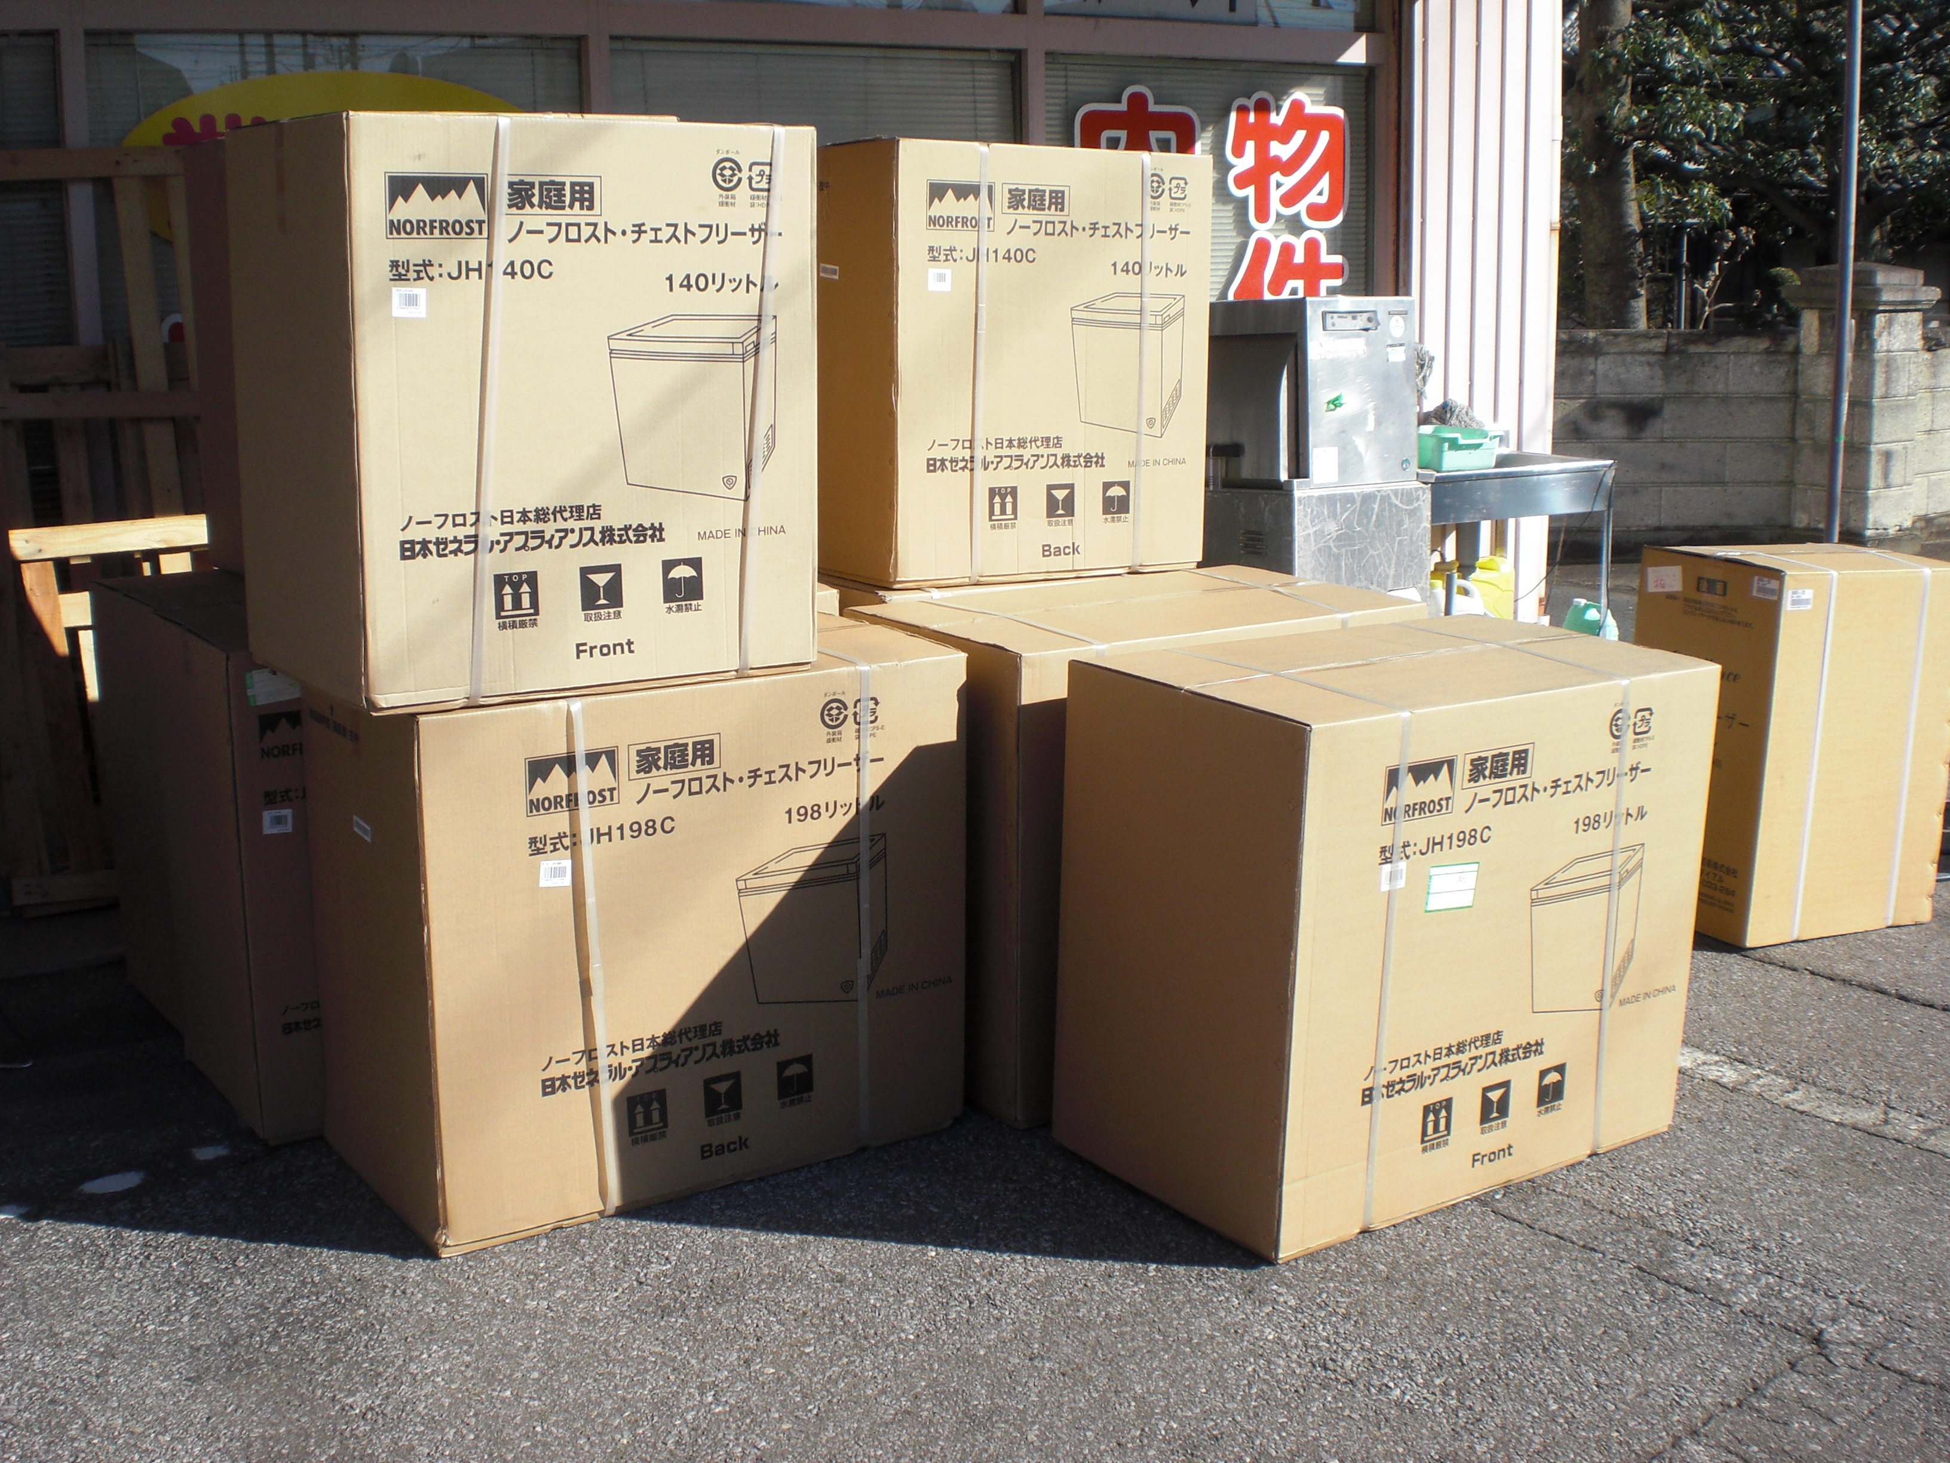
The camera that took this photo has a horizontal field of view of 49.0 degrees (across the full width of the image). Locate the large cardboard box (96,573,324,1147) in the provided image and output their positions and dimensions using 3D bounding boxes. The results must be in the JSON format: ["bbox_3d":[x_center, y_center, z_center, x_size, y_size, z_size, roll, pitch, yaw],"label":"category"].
[{"bbox_3d":[-1.224,0.161,4.358,0.795,0.882,1.064,-7,15,-33],"label":"large cardboard box"}]

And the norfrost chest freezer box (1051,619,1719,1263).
[{"bbox_3d":[0.725,0.307,3.828,0.991,0.880,0.588,-8,15,-34],"label":"norfrost chest freezer box"}]

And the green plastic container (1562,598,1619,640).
[{"bbox_3d":[2.428,-0.379,8.482,0.185,0.275,0.140,-9,16,-38],"label":"green plastic container"}]

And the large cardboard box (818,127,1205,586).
[{"bbox_3d":[0.034,-0.815,4.707,0.795,0.882,0.523,-7,15,-32],"label":"large cardboard box"}]

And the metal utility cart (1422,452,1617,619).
[{"bbox_3d":[1.907,-0.629,8.281,1.080,0.815,0.500,-9,16,-38],"label":"metal utility cart"}]

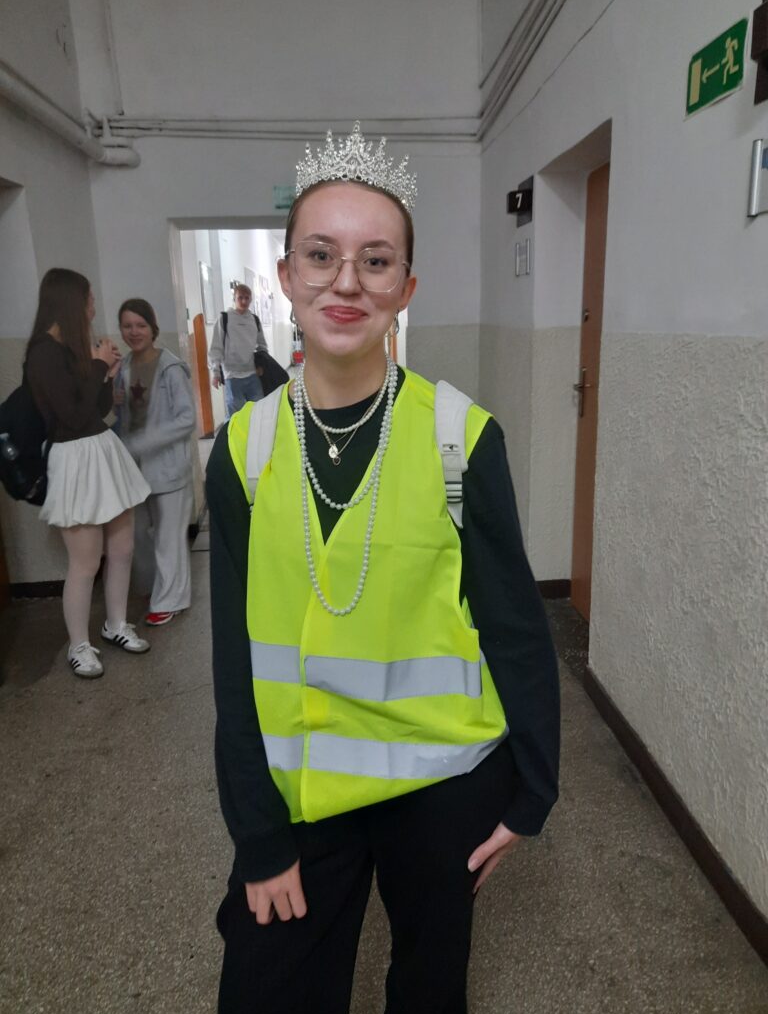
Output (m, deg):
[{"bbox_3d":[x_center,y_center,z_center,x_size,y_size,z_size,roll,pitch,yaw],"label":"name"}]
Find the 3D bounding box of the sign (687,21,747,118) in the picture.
[{"bbox_3d":[0.821,-1.080,1.831,0.012,0.148,0.295,-2,14,-2],"label":"sign"}]

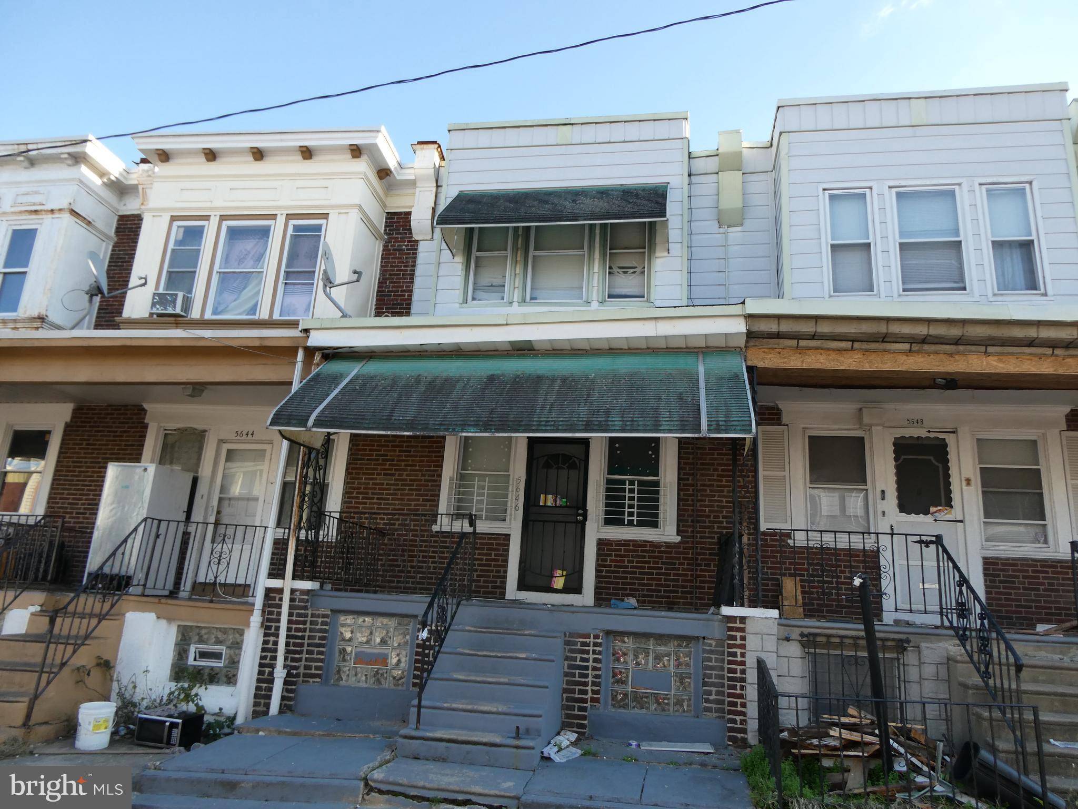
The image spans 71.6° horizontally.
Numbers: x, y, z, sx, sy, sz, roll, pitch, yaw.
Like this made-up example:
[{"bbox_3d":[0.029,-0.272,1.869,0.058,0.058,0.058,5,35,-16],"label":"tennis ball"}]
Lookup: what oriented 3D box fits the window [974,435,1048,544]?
[{"bbox_3d":[5.778,1.045,9.159,0.704,1.308,0.090,1,-16,10],"label":"window"}]

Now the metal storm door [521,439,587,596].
[{"bbox_3d":[0.209,1.458,9.956,0.852,2.032,0.060,1,-16,10],"label":"metal storm door"}]

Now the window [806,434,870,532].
[{"bbox_3d":[3.807,0.987,9.515,0.714,1.263,0.090,1,-16,10],"label":"window"}]

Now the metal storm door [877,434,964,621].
[{"bbox_3d":[4.742,1.409,9.191,0.881,2.287,0.060,1,-16,10],"label":"metal storm door"}]

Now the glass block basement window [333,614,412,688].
[{"bbox_3d":[-1.685,2.502,7.580,0.778,0.663,0.090,1,-16,10],"label":"glass block basement window"}]

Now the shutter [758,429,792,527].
[{"bbox_3d":[3.024,0.931,9.582,0.371,1.337,0.045,1,-16,10],"label":"shutter"}]

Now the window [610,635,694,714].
[{"bbox_3d":[1.068,2.559,7.090,0.763,0.662,0.090,1,-16,10],"label":"window"}]

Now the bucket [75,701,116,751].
[{"bbox_3d":[-4.164,3.016,7.031,0.300,0.370,0.300,3,-16,1],"label":"bucket"}]

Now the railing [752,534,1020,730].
[{"bbox_3d":[2.752,1.803,6.181,1.635,1.647,1.500,1,-16,10],"label":"railing"}]

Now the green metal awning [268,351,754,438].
[{"bbox_3d":[-0.258,-0.153,7.424,4.505,1.155,1.040,1,-16,10],"label":"green metal awning"}]

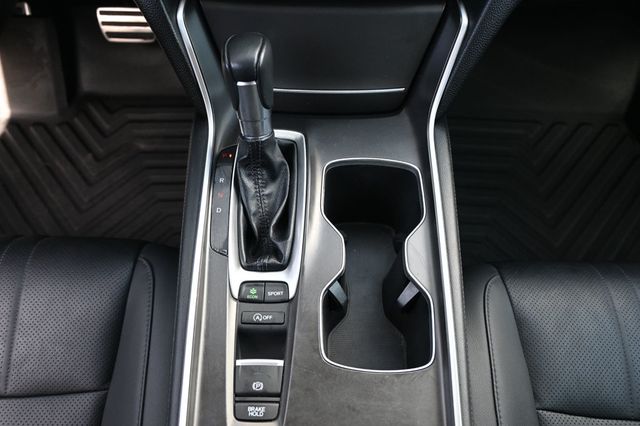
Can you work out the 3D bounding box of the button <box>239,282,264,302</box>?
[{"bbox_3d":[-0.058,0.069,0.461,0.021,0.008,0.018,0,67,0],"label":"button"}]

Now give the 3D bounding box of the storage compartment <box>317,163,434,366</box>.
[{"bbox_3d":[0.049,0.057,0.515,0.096,0.090,0.197,0,67,0],"label":"storage compartment"}]

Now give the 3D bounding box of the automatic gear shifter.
[{"bbox_3d":[-0.051,-0.050,0.442,0.054,0.130,0.164,0,67,0],"label":"automatic gear shifter"}]

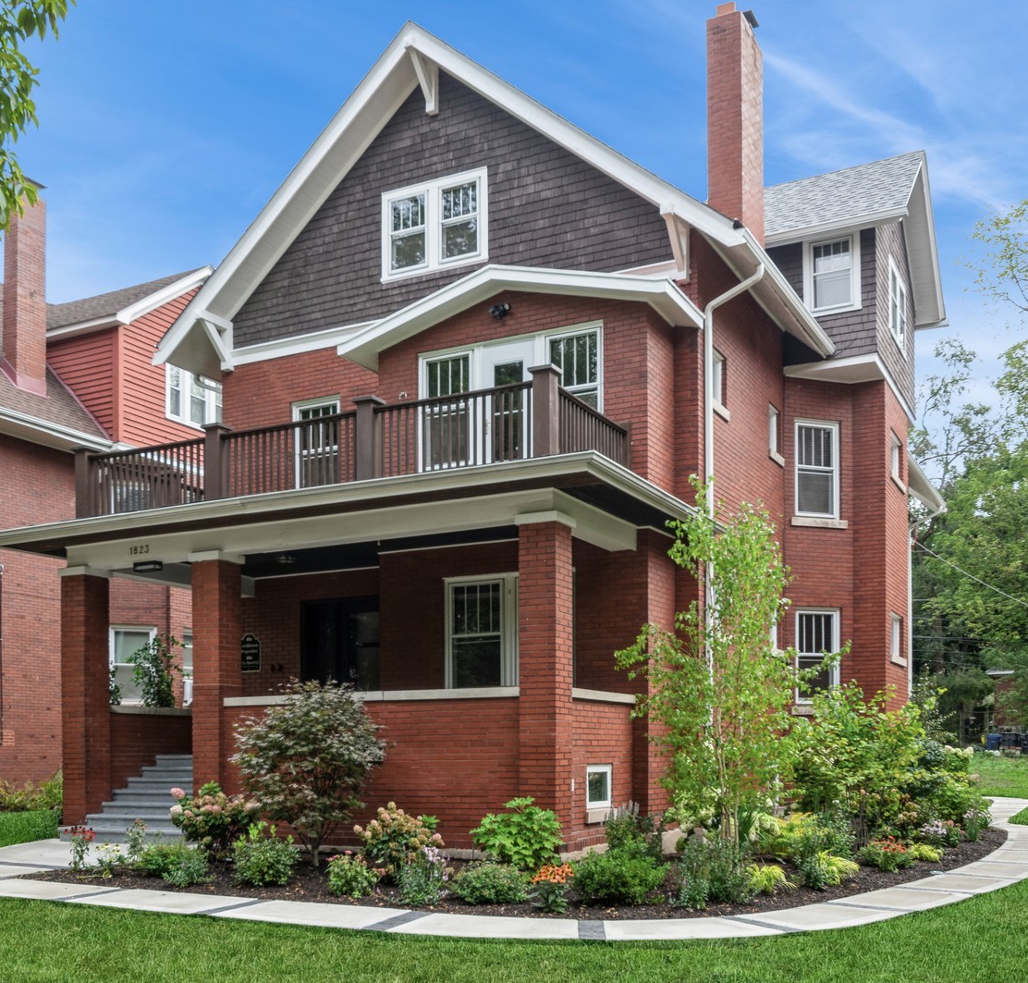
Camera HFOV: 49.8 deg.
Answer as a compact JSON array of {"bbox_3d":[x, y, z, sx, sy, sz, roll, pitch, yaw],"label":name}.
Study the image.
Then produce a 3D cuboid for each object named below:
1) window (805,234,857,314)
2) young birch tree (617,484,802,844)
[{"bbox_3d":[5.010,-3.431,17.500,0.790,1.140,0.120,-3,-7,26],"label":"window"},{"bbox_3d":[2.221,1.991,12.600,2.100,4.200,2.000,-1,-6,10],"label":"young birch tree"}]

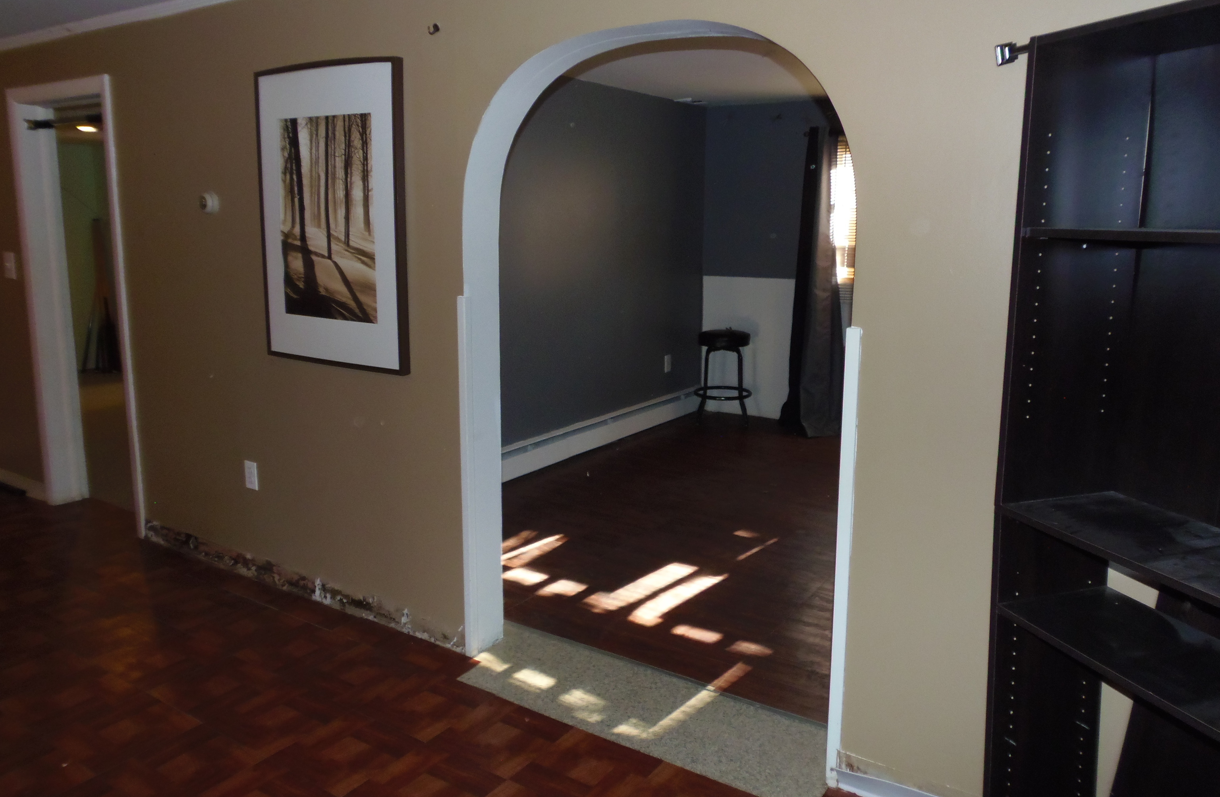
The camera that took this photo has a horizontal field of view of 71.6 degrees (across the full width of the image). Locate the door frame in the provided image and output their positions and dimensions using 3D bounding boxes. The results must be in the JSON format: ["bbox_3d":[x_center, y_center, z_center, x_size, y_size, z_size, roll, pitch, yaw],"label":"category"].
[{"bbox_3d":[-2.538,-0.428,4.142,0.919,2.103,0.166,8,12,31],"label":"door frame"}]

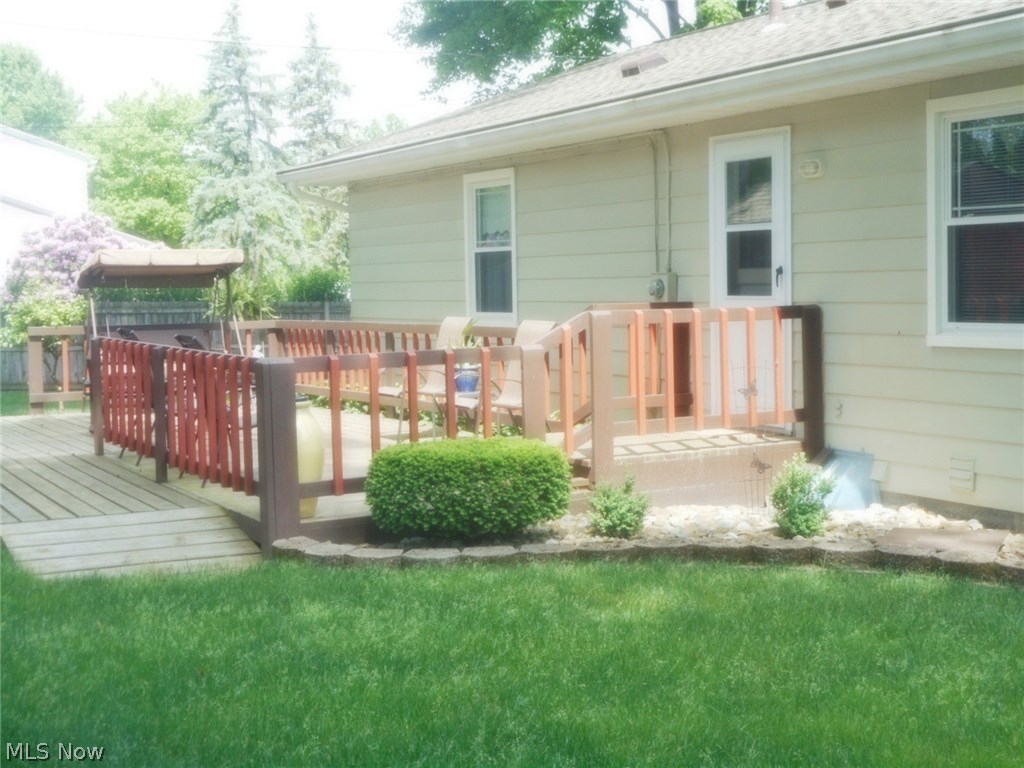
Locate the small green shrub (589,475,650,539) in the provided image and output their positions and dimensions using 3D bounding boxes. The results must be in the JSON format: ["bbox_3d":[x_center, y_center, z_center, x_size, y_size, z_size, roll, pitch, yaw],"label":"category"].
[{"bbox_3d":[0.638,0.707,8.981,0.370,0.370,0.370,-1,4,0],"label":"small green shrub"}]

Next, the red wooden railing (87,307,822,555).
[{"bbox_3d":[-0.537,0.104,10.783,4.033,1.310,3.600,-3,4,-30],"label":"red wooden railing"}]

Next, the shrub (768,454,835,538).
[{"bbox_3d":[1.709,0.632,8.880,0.400,0.500,0.400,-1,4,0],"label":"shrub"}]

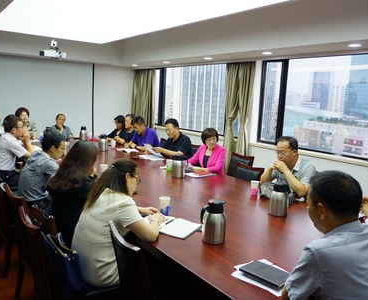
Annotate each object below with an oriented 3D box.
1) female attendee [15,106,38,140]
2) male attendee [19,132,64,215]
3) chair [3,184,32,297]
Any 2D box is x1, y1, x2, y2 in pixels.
[{"bbox_3d":[-2.753,-0.064,5.904,0.460,1.280,0.750,-4,11,-37],"label":"female attendee"},{"bbox_3d":[-1.227,0.457,3.135,0.660,1.270,0.500,-5,11,-39],"label":"male attendee"},{"bbox_3d":[-1.012,0.725,2.588,0.560,0.920,0.450,-5,12,-42],"label":"chair"}]

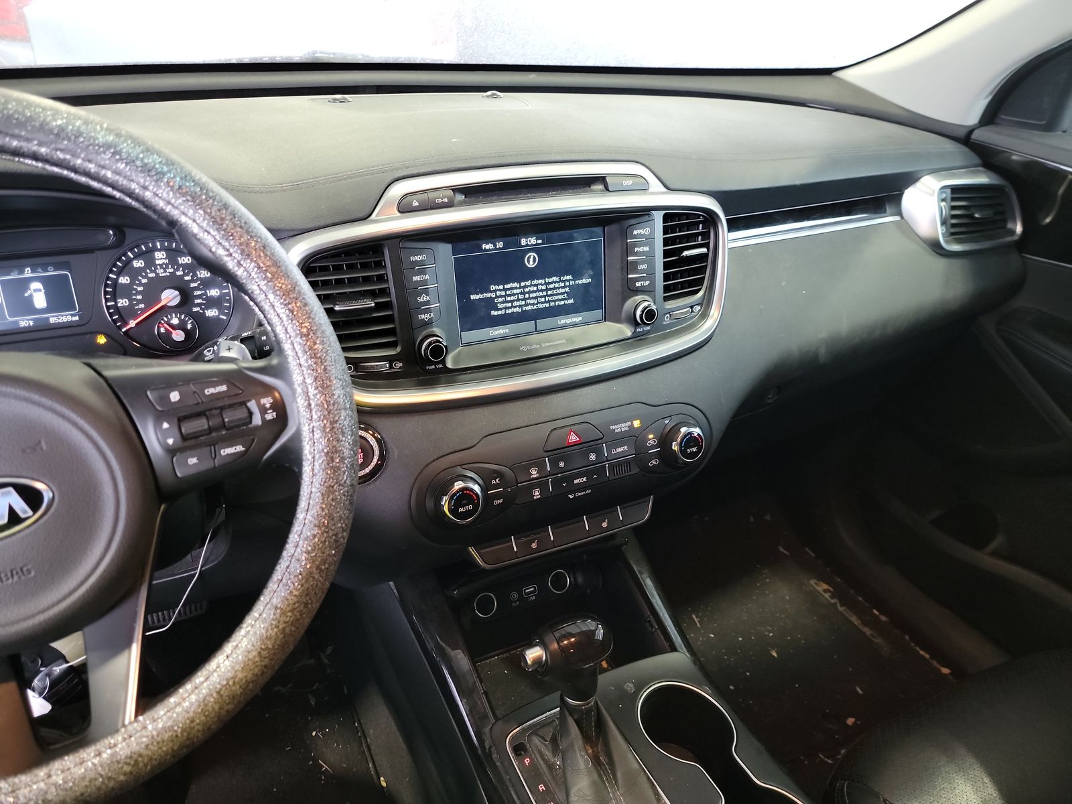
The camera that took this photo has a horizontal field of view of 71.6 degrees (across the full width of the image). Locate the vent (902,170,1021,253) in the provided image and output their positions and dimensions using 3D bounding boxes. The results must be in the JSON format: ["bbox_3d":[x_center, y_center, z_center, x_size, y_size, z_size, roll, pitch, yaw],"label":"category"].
[{"bbox_3d":[0.530,-0.235,0.927,0.155,0.098,0.075,-8,16,-19],"label":"vent"}]

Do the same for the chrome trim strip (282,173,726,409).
[{"bbox_3d":[0.001,-0.092,0.685,0.440,0.180,0.045,-12,21,-24],"label":"chrome trim strip"}]

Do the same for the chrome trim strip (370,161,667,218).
[{"bbox_3d":[-0.007,-0.192,0.658,0.297,0.036,0.032,-12,17,-24],"label":"chrome trim strip"}]

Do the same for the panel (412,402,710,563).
[{"bbox_3d":[0.035,0.077,0.688,0.310,0.140,0.050,-12,17,-24],"label":"panel"}]

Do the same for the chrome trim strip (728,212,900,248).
[{"bbox_3d":[0.328,-0.202,0.861,0.275,0.018,0.018,-13,22,-26],"label":"chrome trim strip"}]

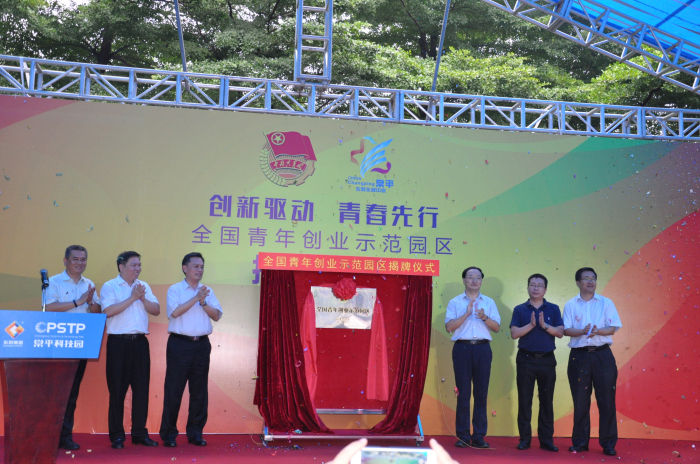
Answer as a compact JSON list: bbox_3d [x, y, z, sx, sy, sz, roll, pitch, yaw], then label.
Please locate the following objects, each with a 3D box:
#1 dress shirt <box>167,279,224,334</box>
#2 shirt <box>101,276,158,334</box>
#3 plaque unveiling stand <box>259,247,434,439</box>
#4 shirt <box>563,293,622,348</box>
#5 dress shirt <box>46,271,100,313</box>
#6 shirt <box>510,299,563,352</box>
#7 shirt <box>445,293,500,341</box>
[{"bbox_3d":[-1.421,0.690,6.915,0.500,0.535,0.310,6,-7,-32],"label":"dress shirt"},{"bbox_3d":[-1.969,0.656,6.760,0.510,0.523,0.310,7,-8,-40],"label":"shirt"},{"bbox_3d":[-0.020,1.111,7.208,1.753,1.754,0.500,3,-6,-7],"label":"plaque unveiling stand"},{"bbox_3d":[2.302,0.840,7.186,0.550,0.537,0.310,0,-6,16],"label":"shirt"},{"bbox_3d":[-2.418,0.604,6.620,0.480,0.538,0.310,7,-8,-38],"label":"dress shirt"},{"bbox_3d":[1.800,0.902,7.306,0.500,0.526,0.290,1,-6,9],"label":"shirt"},{"bbox_3d":[1.195,0.824,7.383,0.530,0.473,0.290,2,-6,3],"label":"shirt"}]

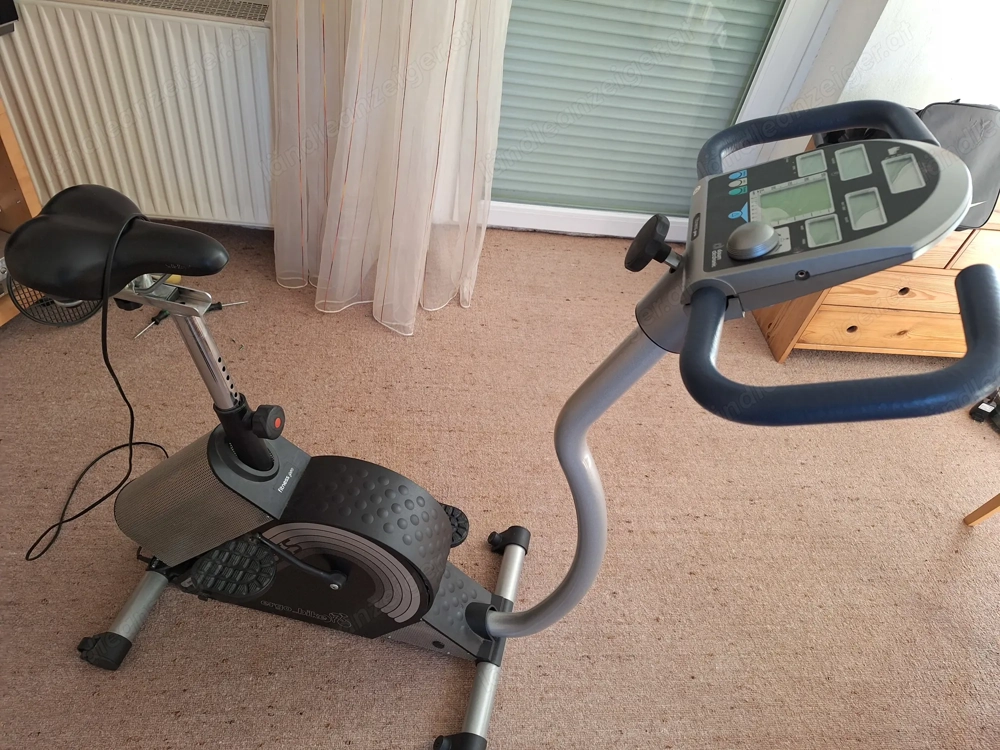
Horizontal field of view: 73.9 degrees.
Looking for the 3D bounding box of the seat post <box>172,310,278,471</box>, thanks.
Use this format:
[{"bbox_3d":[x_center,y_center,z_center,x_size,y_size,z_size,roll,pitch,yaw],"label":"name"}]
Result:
[{"bbox_3d":[-0.448,0.037,1.092,0.059,0.350,0.055,6,44,11],"label":"seat post"}]

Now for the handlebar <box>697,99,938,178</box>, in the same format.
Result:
[{"bbox_3d":[0.369,-0.285,0.810,0.246,0.044,0.179,-7,33,20],"label":"handlebar"}]

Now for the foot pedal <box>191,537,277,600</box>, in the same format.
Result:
[{"bbox_3d":[-0.452,0.340,1.147,0.133,0.030,0.102,14,44,1],"label":"foot pedal"}]

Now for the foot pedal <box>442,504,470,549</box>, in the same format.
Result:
[{"bbox_3d":[-0.138,0.333,1.471,0.133,0.030,0.102,14,44,1],"label":"foot pedal"}]

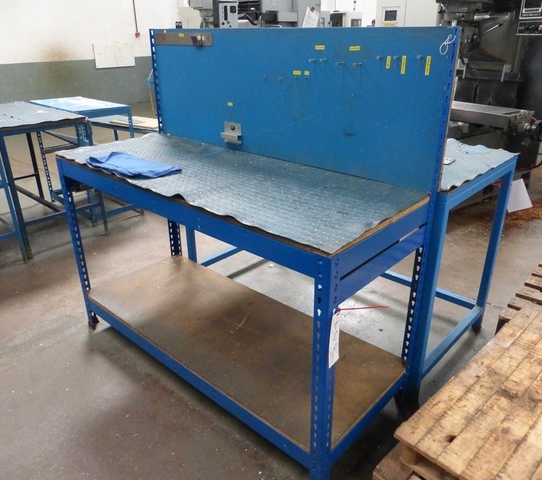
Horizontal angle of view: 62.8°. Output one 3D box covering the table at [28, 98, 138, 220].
[{"bbox_3d":[-1.654,-0.744,4.019,0.460,0.940,1.010,-21,32,-38],"label":"table"}]

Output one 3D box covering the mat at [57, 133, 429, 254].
[{"bbox_3d":[-0.237,-0.280,1.788,1.585,0.022,0.600,20,32,38],"label":"mat"}]

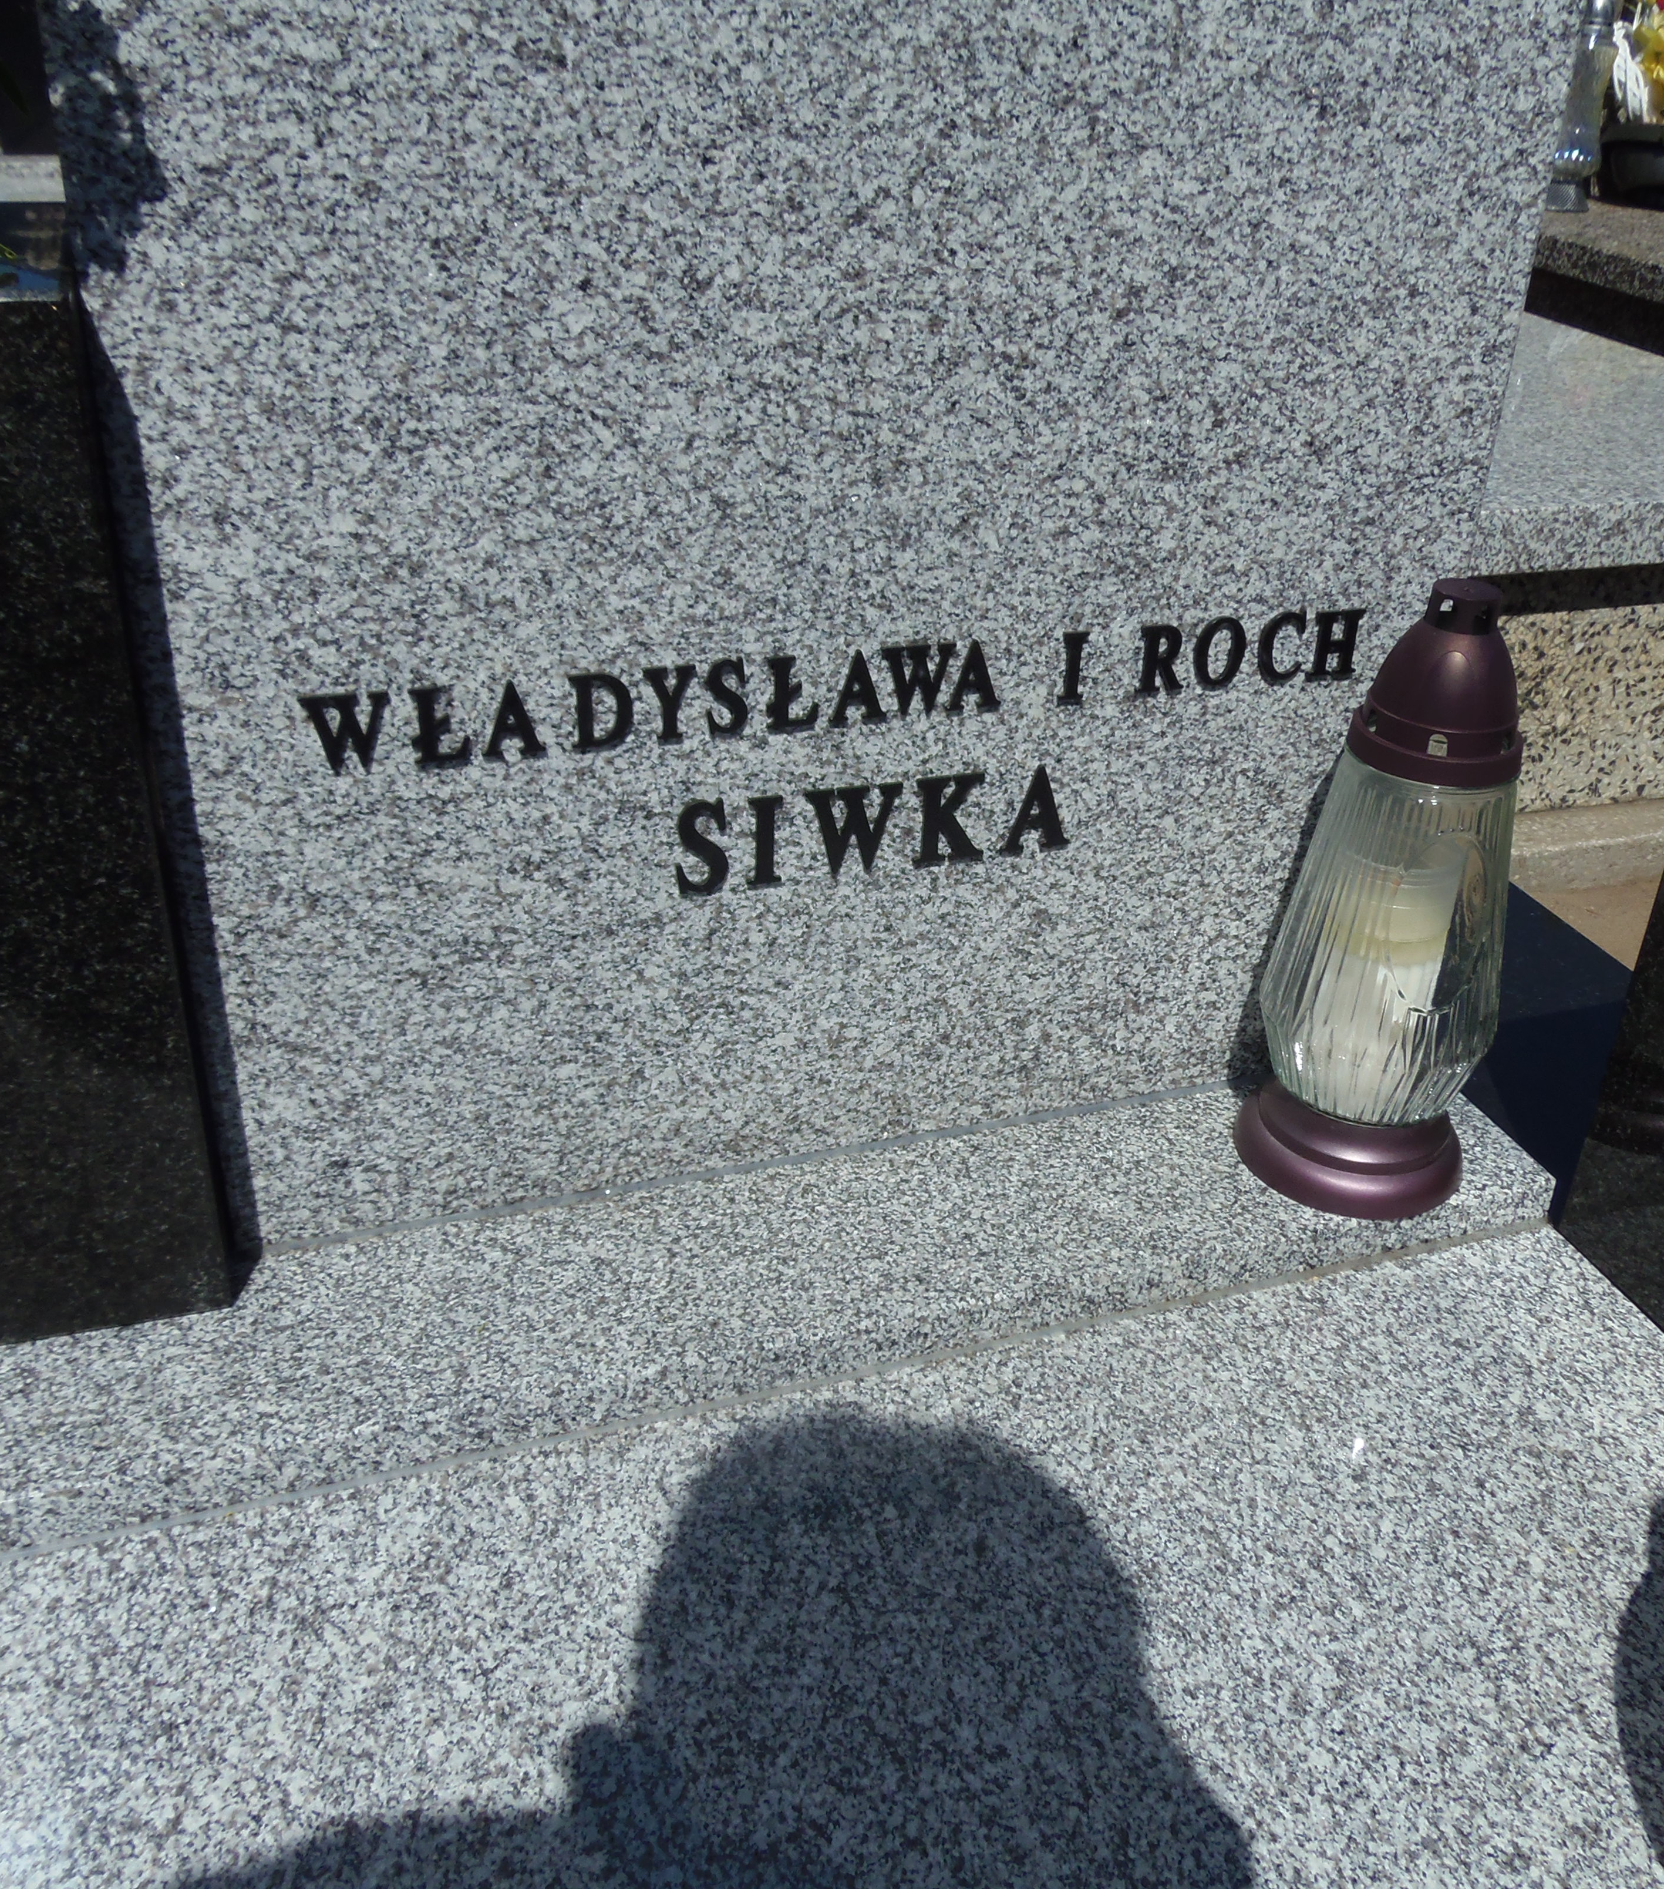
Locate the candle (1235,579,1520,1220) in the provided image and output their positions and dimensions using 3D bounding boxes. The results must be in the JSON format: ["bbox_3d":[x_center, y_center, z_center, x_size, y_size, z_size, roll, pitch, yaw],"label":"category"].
[{"bbox_3d":[0.283,-0.023,0.865,0.120,0.315,0.120,-4,30,-10],"label":"candle"}]

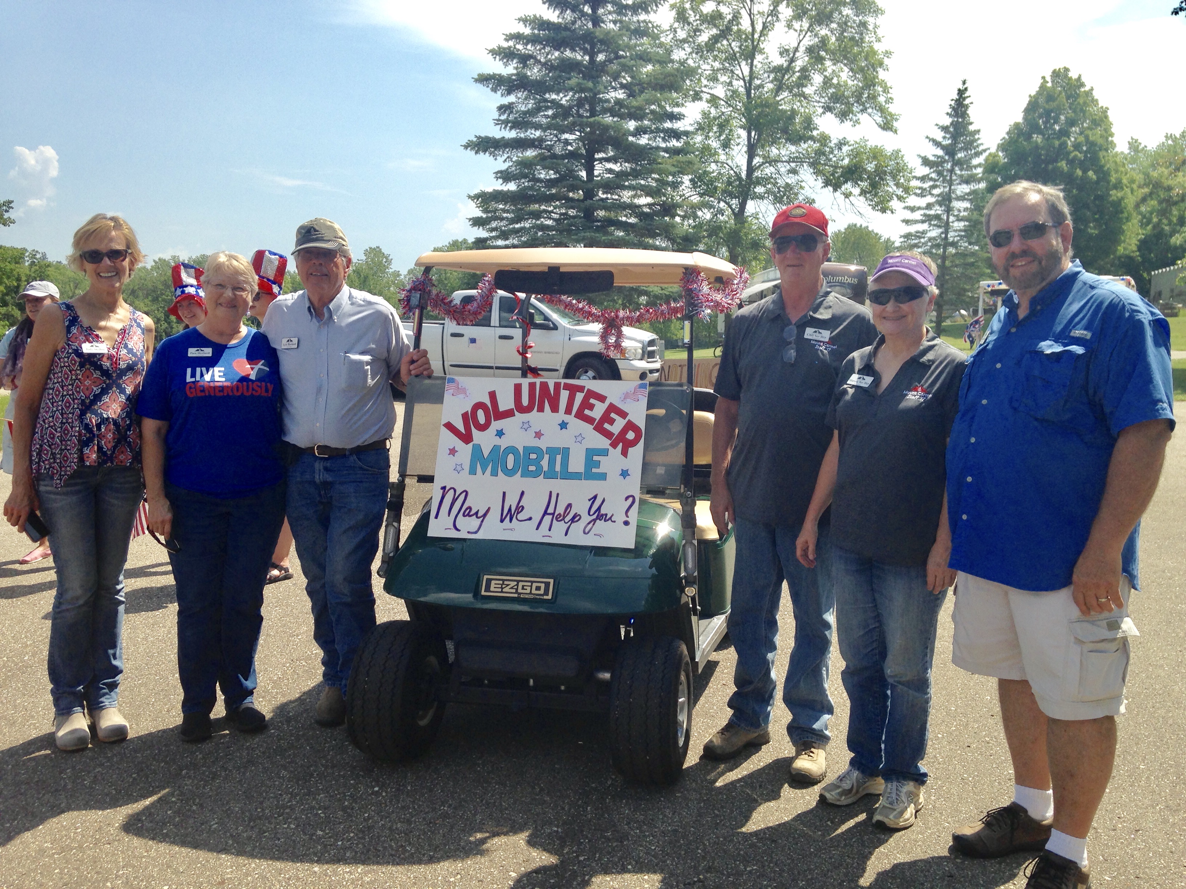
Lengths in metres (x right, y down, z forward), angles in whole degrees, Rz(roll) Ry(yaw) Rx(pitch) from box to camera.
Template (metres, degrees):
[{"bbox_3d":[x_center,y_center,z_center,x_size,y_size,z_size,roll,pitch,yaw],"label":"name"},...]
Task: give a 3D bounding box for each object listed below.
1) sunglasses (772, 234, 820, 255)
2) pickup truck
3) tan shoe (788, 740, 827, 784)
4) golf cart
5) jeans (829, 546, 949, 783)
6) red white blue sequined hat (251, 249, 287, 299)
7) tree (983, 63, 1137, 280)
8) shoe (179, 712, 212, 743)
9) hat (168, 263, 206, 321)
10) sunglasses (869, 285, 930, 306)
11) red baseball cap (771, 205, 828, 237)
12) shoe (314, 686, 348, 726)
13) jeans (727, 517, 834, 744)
[{"bbox_3d":[0.647,-0.630,3.550,0.150,0.054,0.150,4,7,18],"label":"sunglasses"},{"bbox_3d":[-1.633,-1.996,21.372,5.900,1.950,2.040,4,7,19],"label":"pickup truck"},{"bbox_3d":[0.714,0.992,3.727,0.110,0.130,0.300,2,6,13],"label":"tan shoe"},{"bbox_3d":[-0.041,0.093,4.427,1.190,1.740,2.380,2,6,12],"label":"golf cart"},{"bbox_3d":[0.870,0.570,3.365,0.380,0.900,0.260,6,7,32],"label":"jeans"},{"bbox_3d":[-1.708,-0.887,5.930,0.230,0.270,0.260,20,8,43],"label":"red white blue sequined hat"},{"bbox_3d":[18.906,-9.934,46.000,6.000,10.400,6.000,2,6,0],"label":"tree"},{"bbox_3d":[-1.346,0.937,3.914,0.100,0.100,0.255,0,7,-12],"label":"shoe"},{"bbox_3d":[-2.200,-0.834,6.150,0.235,0.250,0.275,-3,-2,-12],"label":"hat"},{"bbox_3d":[0.875,-0.423,3.220,0.152,0.048,0.150,1,8,33],"label":"sunglasses"},{"bbox_3d":[0.644,-0.696,3.530,0.185,0.130,0.260,4,6,18],"label":"red baseball cap"},{"bbox_3d":[-0.925,0.905,4.074,0.110,0.130,0.300,0,6,-6],"label":"shoe"},{"bbox_3d":[0.619,0.545,3.734,0.380,0.950,0.320,3,7,14],"label":"jeans"}]

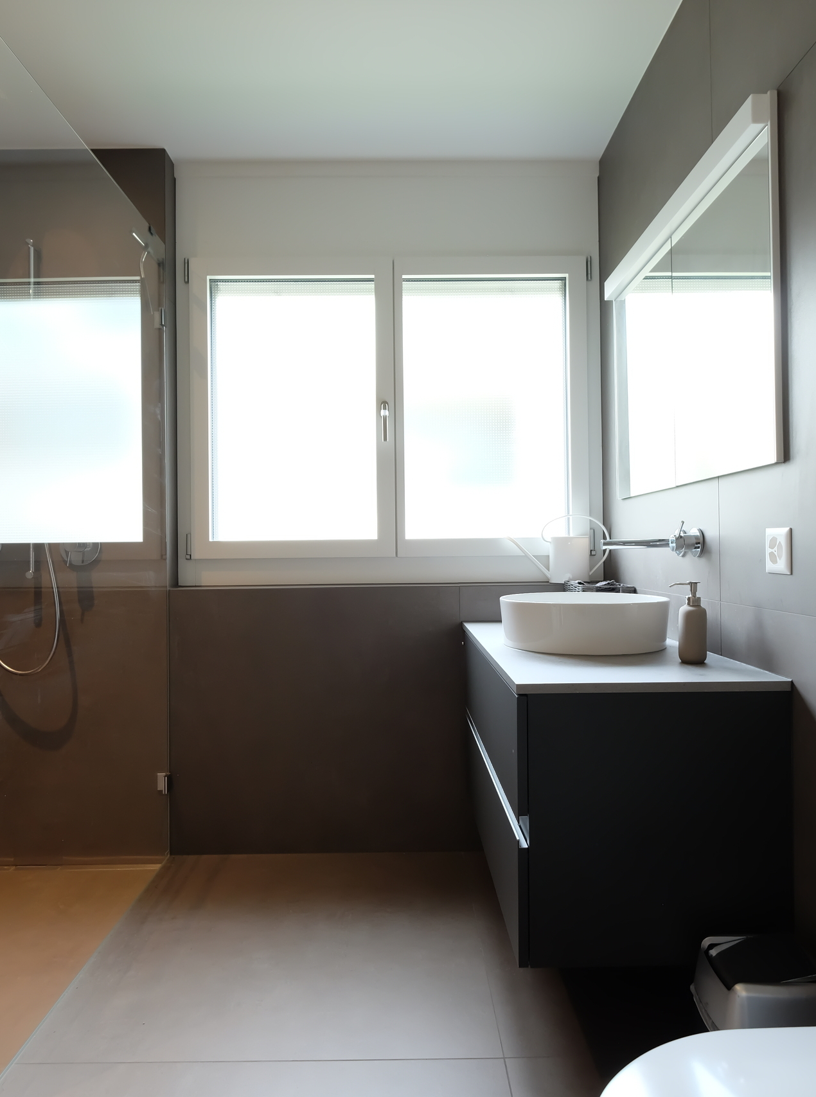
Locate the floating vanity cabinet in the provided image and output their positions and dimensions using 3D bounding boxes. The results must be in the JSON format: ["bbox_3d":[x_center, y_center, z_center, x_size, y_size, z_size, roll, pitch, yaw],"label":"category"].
[{"bbox_3d":[0.461,0.532,1.846,0.520,0.511,1.108,-1,0,-1],"label":"floating vanity cabinet"}]

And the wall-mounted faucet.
[{"bbox_3d":[0.613,-0.021,1.754,0.207,0.094,0.173,-1,0,-1],"label":"wall-mounted faucet"}]

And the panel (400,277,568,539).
[{"bbox_3d":[0.283,-0.516,2.498,0.609,0.960,0.040,-1,0,-1],"label":"panel"}]

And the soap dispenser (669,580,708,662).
[{"bbox_3d":[0.621,0.163,1.517,0.090,0.180,0.064,-1,0,-1],"label":"soap dispenser"}]

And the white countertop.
[{"bbox_3d":[0.457,0.267,1.847,0.522,0.019,1.110,-1,0,-1],"label":"white countertop"}]

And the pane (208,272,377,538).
[{"bbox_3d":[-0.418,-0.509,2.489,0.611,0.961,0.040,-1,0,-1],"label":"pane"}]

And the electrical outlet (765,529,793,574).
[{"bbox_3d":[0.716,0.006,1.325,0.011,0.087,0.085,-1,0,-1],"label":"electrical outlet"}]

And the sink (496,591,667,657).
[{"bbox_3d":[0.471,0.195,1.841,0.441,0.124,0.441,-1,0,-1],"label":"sink"}]

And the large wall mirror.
[{"bbox_3d":[0.681,-0.515,1.762,0.050,0.714,0.910,-1,0,-1],"label":"large wall mirror"}]

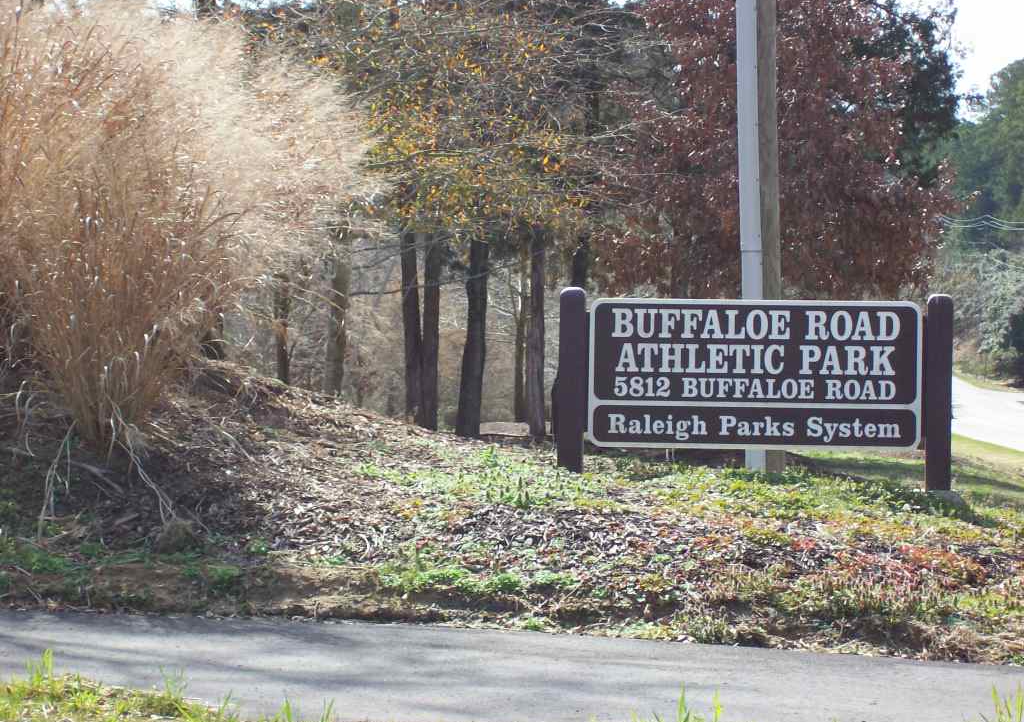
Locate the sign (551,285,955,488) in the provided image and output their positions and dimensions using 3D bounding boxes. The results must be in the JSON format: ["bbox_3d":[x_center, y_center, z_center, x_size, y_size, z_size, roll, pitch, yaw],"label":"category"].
[{"bbox_3d":[1.778,0.211,23.250,2.861,1.452,0.190,0,0,0],"label":"sign"}]

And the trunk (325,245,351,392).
[{"bbox_3d":[-2.015,-0.458,37.000,0.232,1.717,0.232,3,0,0],"label":"trunk"}]

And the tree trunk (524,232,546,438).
[{"bbox_3d":[0.253,-0.274,33.000,0.196,2.211,0.196,1,0,0],"label":"tree trunk"}]

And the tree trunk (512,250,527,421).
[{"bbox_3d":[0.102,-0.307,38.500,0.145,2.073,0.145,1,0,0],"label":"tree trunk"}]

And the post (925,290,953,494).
[{"bbox_3d":[3.109,0.229,23.250,0.185,1.438,0.185,0,0,0],"label":"post"}]

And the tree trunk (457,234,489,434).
[{"bbox_3d":[-0.406,-0.236,33.500,0.273,2.079,0.273,3,0,0],"label":"tree trunk"}]

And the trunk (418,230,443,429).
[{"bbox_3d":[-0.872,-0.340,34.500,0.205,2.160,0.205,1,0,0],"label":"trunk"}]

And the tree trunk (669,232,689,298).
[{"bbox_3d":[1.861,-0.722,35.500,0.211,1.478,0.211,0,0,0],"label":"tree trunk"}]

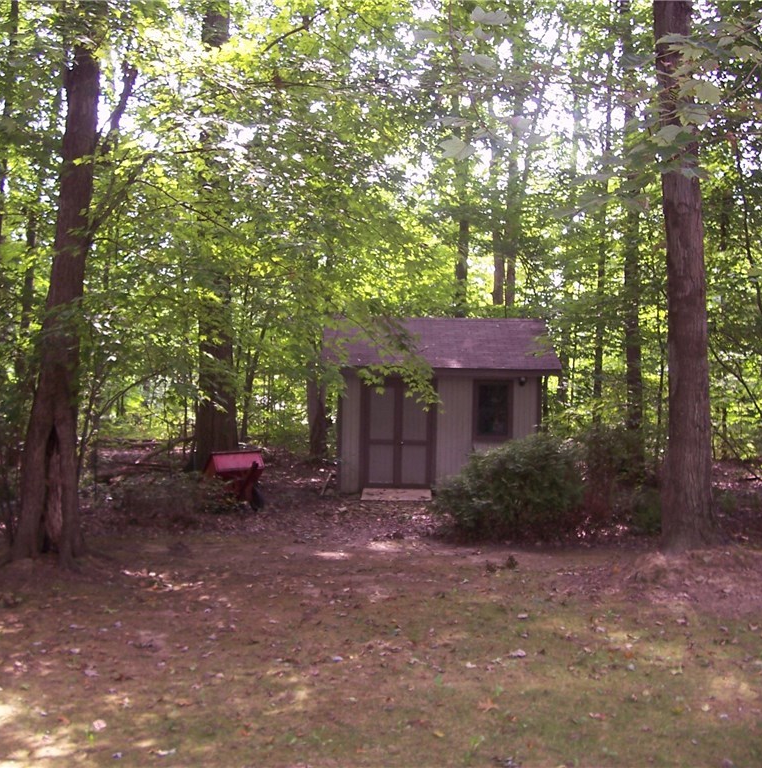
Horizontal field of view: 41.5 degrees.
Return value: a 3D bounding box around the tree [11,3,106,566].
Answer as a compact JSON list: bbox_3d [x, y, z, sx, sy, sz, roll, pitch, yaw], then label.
[{"bbox_3d":[-3.540,-1.100,11.000,0.920,6.100,0.800,0,0,0],"label":"tree"}]

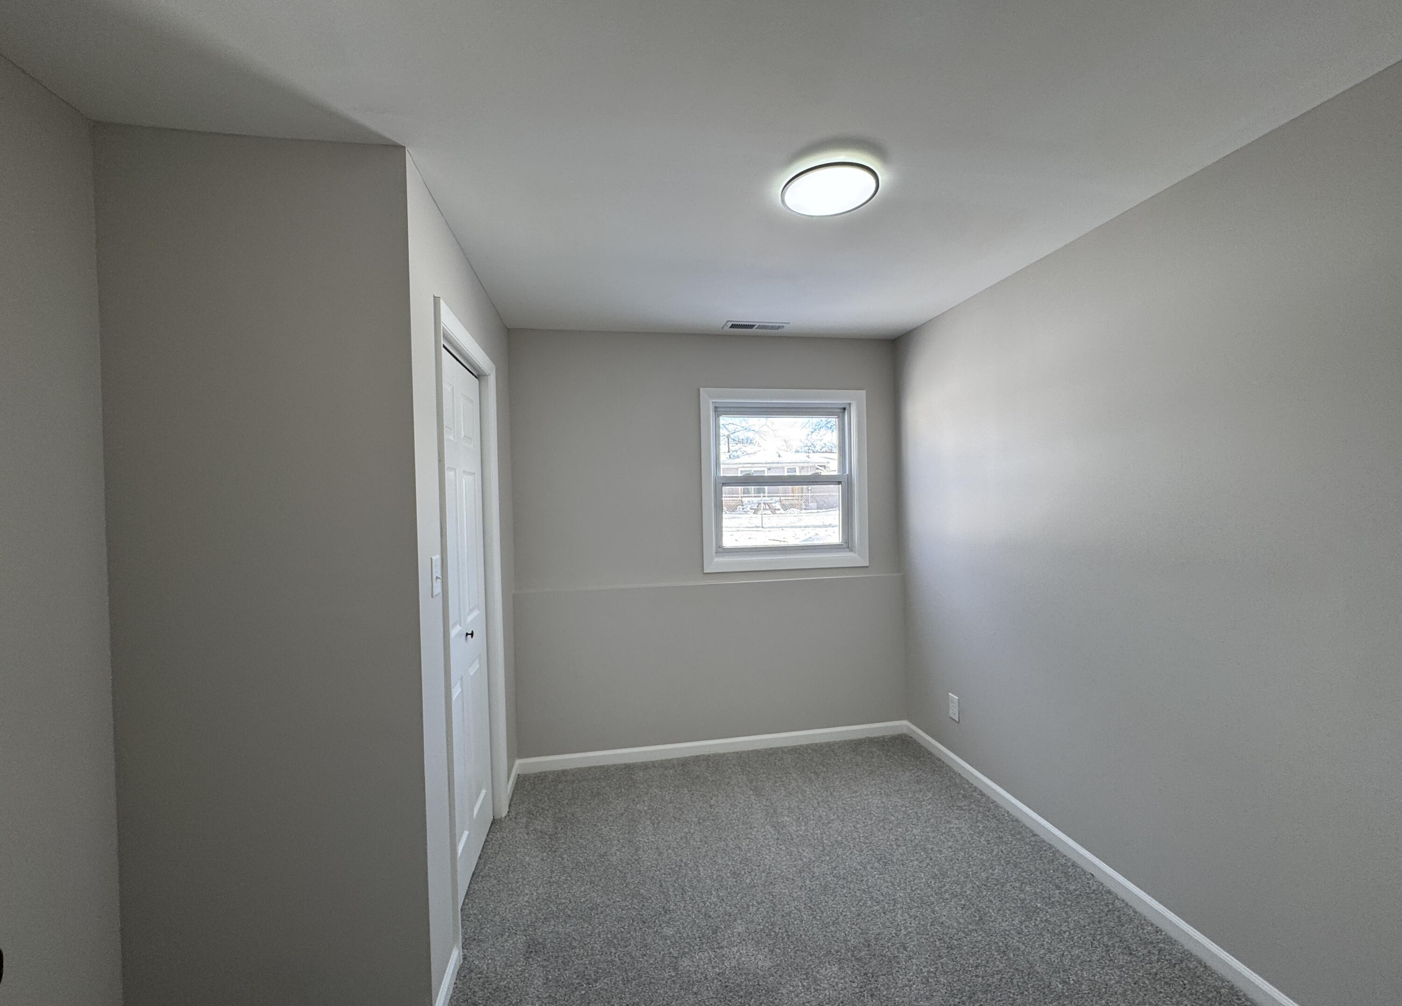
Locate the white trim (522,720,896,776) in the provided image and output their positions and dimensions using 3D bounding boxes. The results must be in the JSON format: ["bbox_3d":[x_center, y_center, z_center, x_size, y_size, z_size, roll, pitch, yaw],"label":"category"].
[{"bbox_3d":[0.130,1.388,3.235,2.264,0.073,0.020,-1,1,-10],"label":"white trim"}]

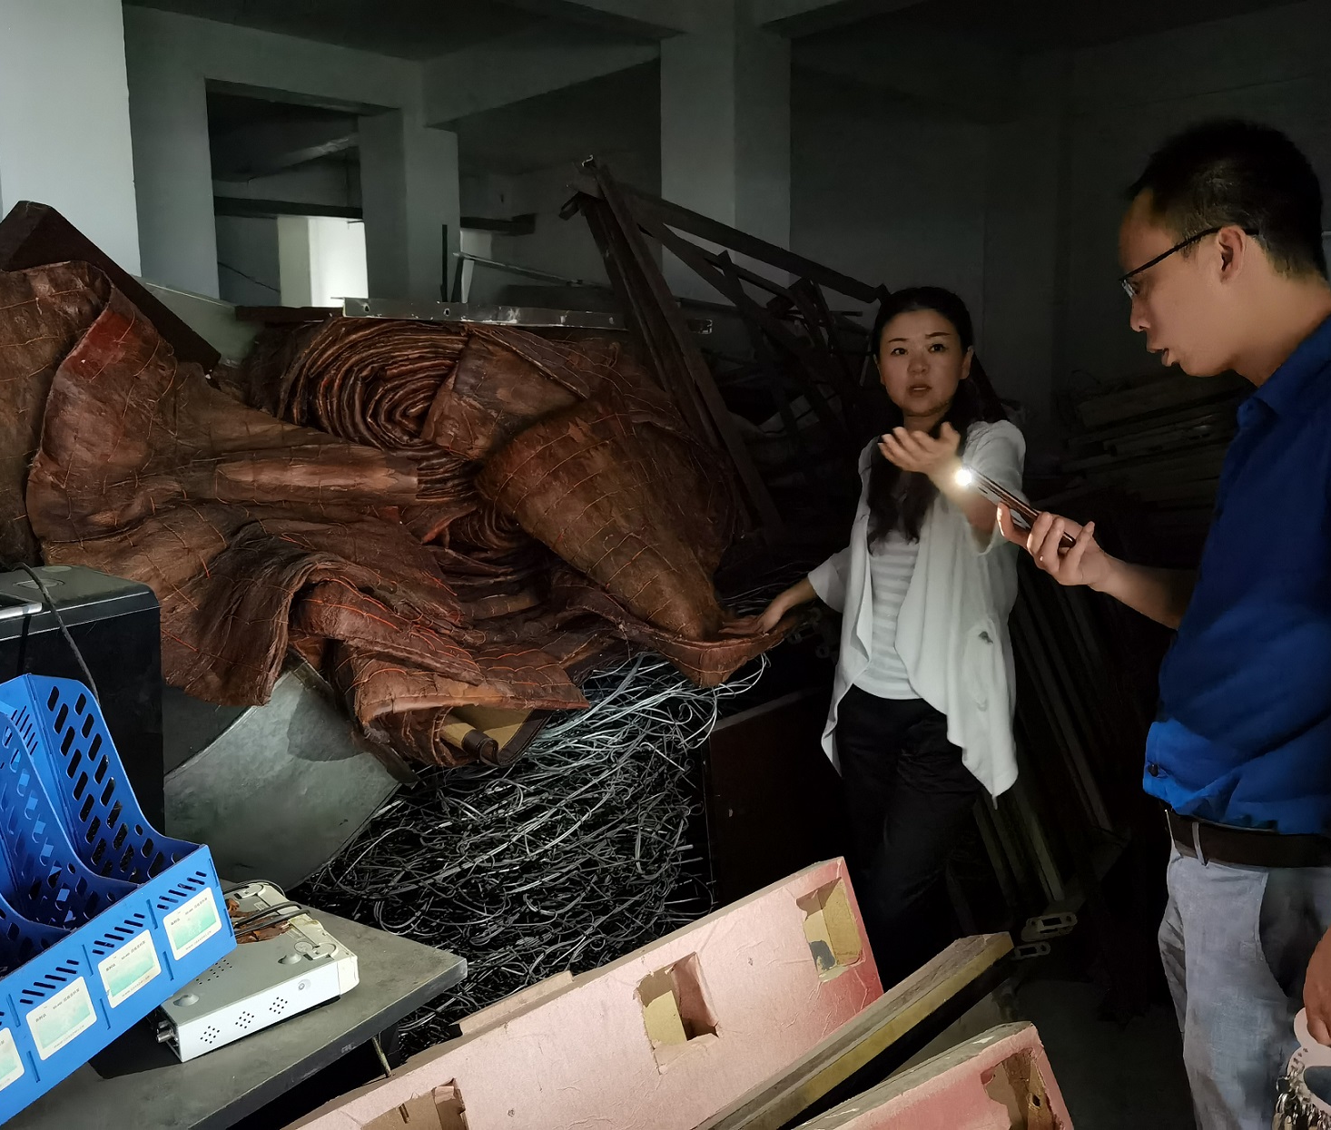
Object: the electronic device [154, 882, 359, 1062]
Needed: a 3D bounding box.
[{"bbox_3d":[-0.519,0.467,1.384,0.214,0.047,0.251,-11,16,-40],"label":"electronic device"}]

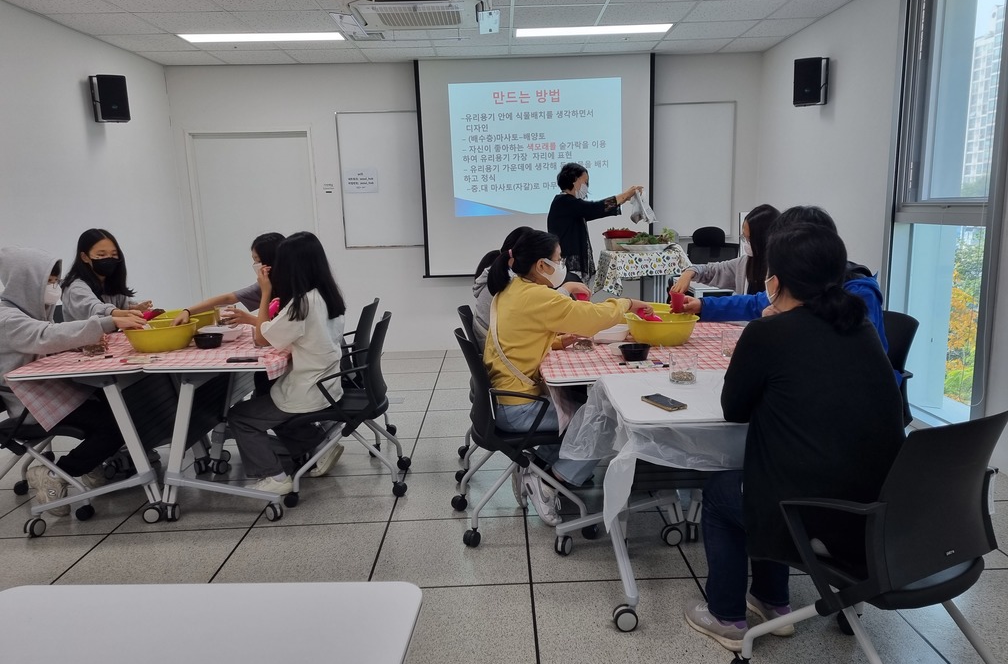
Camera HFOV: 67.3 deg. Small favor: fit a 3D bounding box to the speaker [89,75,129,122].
[{"bbox_3d":[-2.849,-1.685,5.495,0.200,0.290,0.190,-10,13,-42],"label":"speaker"}]

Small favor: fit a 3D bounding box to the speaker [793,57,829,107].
[{"bbox_3d":[2.185,-1.775,5.357,0.200,0.320,0.180,6,13,39],"label":"speaker"}]

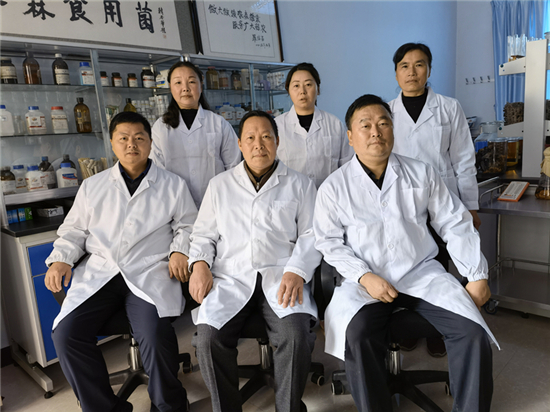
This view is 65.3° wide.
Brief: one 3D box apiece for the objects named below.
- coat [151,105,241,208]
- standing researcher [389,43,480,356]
[{"bbox_3d":[-0.388,-0.080,2.318,0.480,0.916,0.300,-4,10,-1],"label":"coat"},{"bbox_3d":[0.741,-0.014,2.288,0.530,1.626,0.310,-2,10,10],"label":"standing researcher"}]

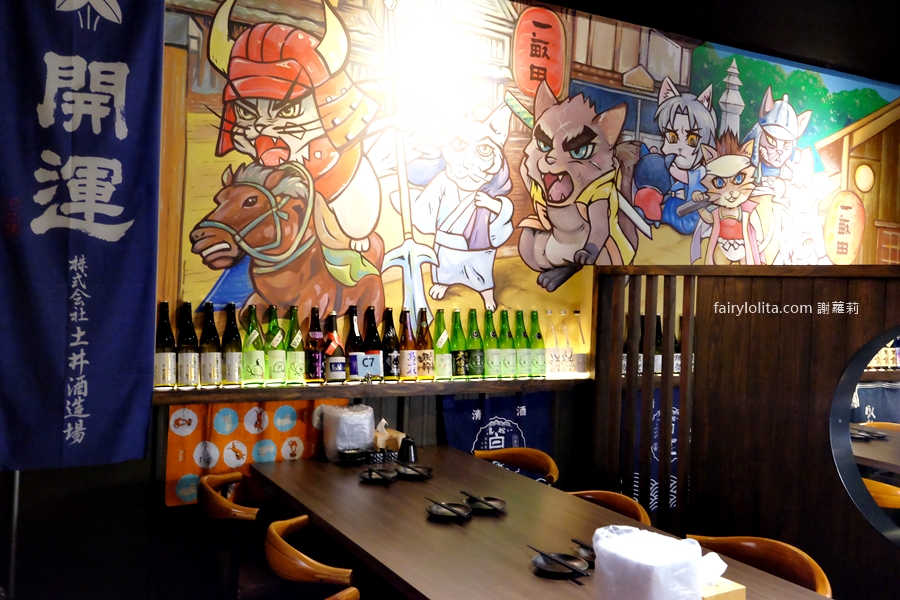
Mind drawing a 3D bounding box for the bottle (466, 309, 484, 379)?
[{"bbox_3d":[0.108,0.190,3.357,0.078,0.298,0.078,-2,-7,0],"label":"bottle"}]

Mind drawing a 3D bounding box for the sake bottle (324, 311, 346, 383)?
[{"bbox_3d":[-0.461,0.191,3.126,0.079,0.293,0.079,1,-7,-27],"label":"sake bottle"}]

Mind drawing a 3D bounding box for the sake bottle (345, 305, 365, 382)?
[{"bbox_3d":[-0.378,0.176,3.063,0.075,0.304,0.075,0,-3,0],"label":"sake bottle"}]

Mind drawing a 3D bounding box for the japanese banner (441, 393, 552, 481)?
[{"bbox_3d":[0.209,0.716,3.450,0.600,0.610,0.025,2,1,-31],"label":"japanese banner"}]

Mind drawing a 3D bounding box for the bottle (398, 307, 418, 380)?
[{"bbox_3d":[-0.171,0.182,3.191,0.078,0.296,0.078,-2,-7,0],"label":"bottle"}]

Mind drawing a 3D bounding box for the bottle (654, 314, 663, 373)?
[{"bbox_3d":[1.054,0.218,3.895,0.074,0.316,0.074,1,-7,-27],"label":"bottle"}]

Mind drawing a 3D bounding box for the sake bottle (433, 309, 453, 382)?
[{"bbox_3d":[-0.035,0.189,3.261,0.075,0.300,0.075,0,-3,0],"label":"sake bottle"}]

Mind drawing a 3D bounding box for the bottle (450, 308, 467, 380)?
[{"bbox_3d":[0.033,0.190,3.303,0.075,0.303,0.075,0,-3,0],"label":"bottle"}]

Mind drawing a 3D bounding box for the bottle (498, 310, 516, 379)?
[{"bbox_3d":[0.259,0.201,3.494,0.073,0.308,0.073,-2,-7,0],"label":"bottle"}]

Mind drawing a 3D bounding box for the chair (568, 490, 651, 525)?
[{"bbox_3d":[0.286,0.999,2.448,0.520,0.760,0.540,2,1,-31],"label":"chair"}]

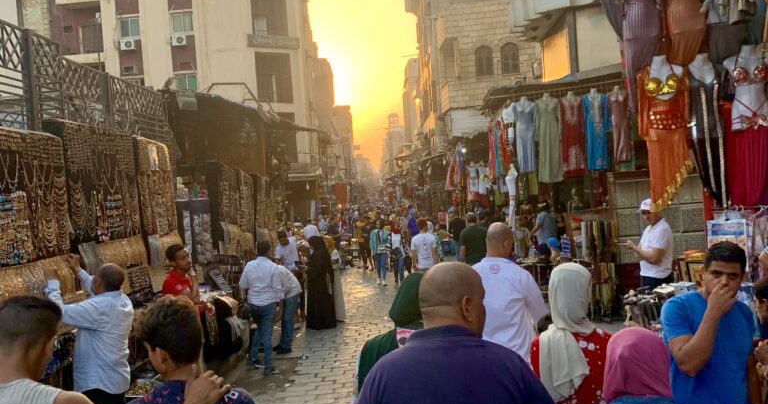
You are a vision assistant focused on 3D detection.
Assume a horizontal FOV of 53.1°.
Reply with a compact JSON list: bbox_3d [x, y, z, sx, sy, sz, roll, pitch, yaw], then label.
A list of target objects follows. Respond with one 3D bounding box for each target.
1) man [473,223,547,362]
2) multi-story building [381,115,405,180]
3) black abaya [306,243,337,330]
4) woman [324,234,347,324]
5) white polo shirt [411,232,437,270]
[{"bbox_3d":[0.774,0.997,4.900,0.580,1.740,0.380,-4,1,3],"label":"man"},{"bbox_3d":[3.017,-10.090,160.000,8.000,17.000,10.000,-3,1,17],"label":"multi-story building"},{"bbox_3d":[-1.081,1.427,13.300,0.460,1.570,0.500,-4,1,-6],"label":"black abaya"},{"bbox_3d":[-0.931,1.383,13.900,0.420,1.580,0.480,-3,2,31],"label":"woman"},{"bbox_3d":[0.719,0.901,14.000,0.470,0.670,0.280,-4,1,-2],"label":"white polo shirt"}]

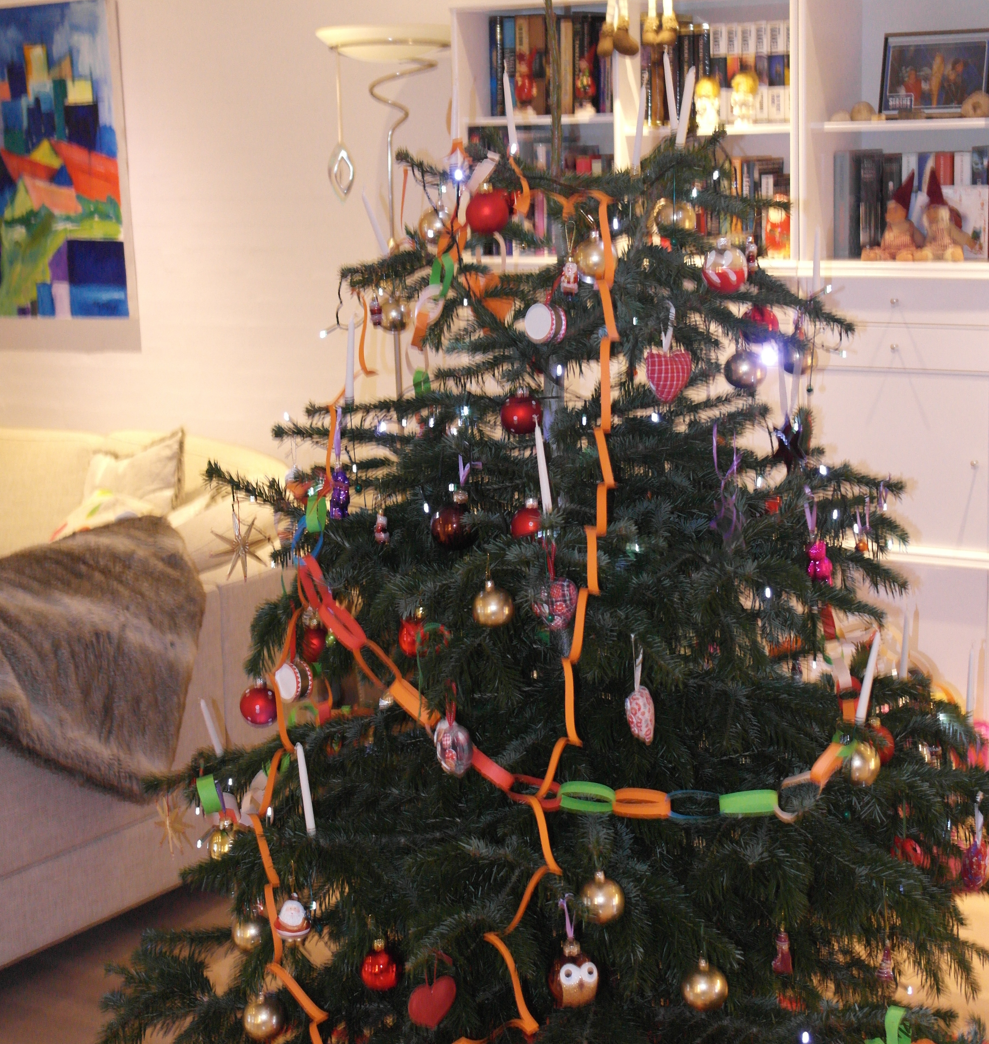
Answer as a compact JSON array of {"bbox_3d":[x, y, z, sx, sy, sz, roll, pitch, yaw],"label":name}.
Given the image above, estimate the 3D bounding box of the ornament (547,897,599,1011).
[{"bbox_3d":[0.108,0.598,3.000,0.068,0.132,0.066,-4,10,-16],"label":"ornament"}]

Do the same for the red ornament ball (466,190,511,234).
[{"bbox_3d":[-0.009,-0.446,3.130,0.063,0.067,0.063,-1,10,0],"label":"red ornament ball"}]

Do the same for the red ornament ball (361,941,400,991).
[{"bbox_3d":[-0.164,0.640,3.150,0.057,0.072,0.057,-1,10,0],"label":"red ornament ball"}]

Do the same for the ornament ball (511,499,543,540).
[{"bbox_3d":[0.050,0.001,2.979,0.052,0.063,0.052,-1,10,0],"label":"ornament ball"}]

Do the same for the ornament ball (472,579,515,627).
[{"bbox_3d":[-0.001,0.118,3.200,0.060,0.072,0.060,-1,10,0],"label":"ornament ball"}]

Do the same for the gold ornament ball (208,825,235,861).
[{"bbox_3d":[-0.384,0.460,3.119,0.047,0.055,0.047,-2,10,0],"label":"gold ornament ball"}]

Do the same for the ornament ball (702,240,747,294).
[{"bbox_3d":[0.310,-0.343,2.939,0.062,0.074,0.062,-1,10,0],"label":"ornament ball"}]

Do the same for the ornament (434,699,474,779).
[{"bbox_3d":[-0.058,0.309,3.070,0.053,0.100,0.052,-1,10,0],"label":"ornament"}]

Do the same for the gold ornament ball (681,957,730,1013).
[{"bbox_3d":[0.274,0.601,2.839,0.059,0.072,0.059,-1,10,0],"label":"gold ornament ball"}]

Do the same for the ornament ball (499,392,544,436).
[{"bbox_3d":[0.036,-0.147,2.929,0.054,0.062,0.054,-1,10,0],"label":"ornament ball"}]

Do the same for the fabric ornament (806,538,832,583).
[{"bbox_3d":[0.448,0.053,3.020,0.036,0.062,0.031,2,11,19],"label":"fabric ornament"}]

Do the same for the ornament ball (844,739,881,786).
[{"bbox_3d":[0.539,0.354,3.200,0.058,0.069,0.058,-1,10,0],"label":"ornament ball"}]

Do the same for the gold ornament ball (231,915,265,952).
[{"bbox_3d":[-0.348,0.585,3.139,0.056,0.065,0.056,-2,10,0],"label":"gold ornament ball"}]

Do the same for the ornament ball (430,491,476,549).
[{"bbox_3d":[-0.059,-0.004,3.200,0.068,0.086,0.068,-1,10,0],"label":"ornament ball"}]

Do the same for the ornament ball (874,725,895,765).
[{"bbox_3d":[0.571,0.332,3.270,0.060,0.064,0.060,-1,10,0],"label":"ornament ball"}]

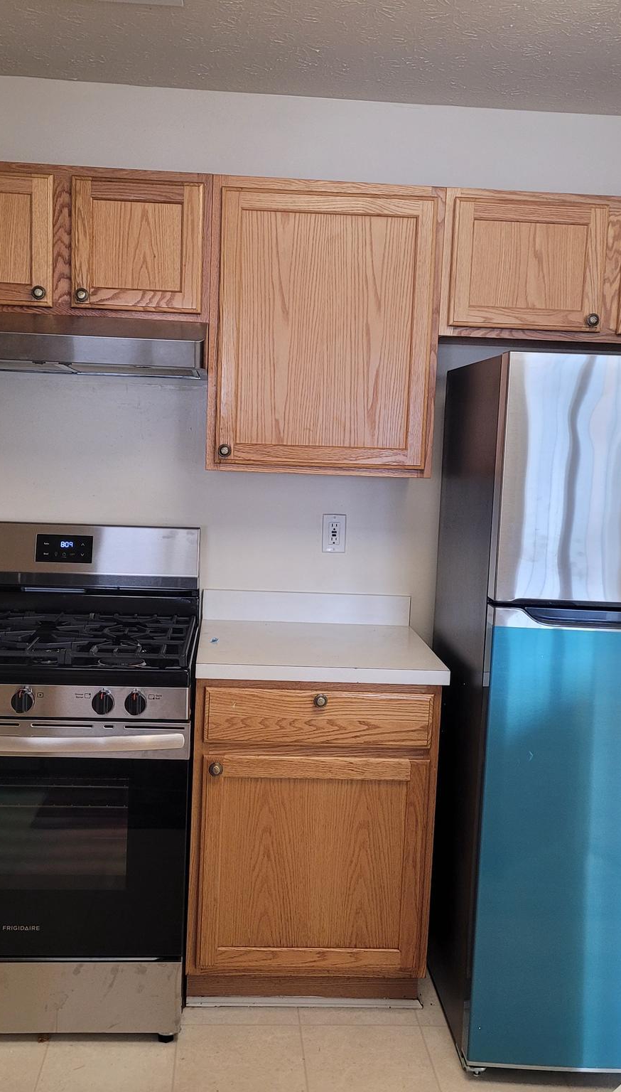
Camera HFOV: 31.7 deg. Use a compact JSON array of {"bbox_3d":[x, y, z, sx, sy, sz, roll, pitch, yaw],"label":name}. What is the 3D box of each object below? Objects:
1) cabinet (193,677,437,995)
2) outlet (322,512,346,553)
[{"bbox_3d":[-0.015,0.725,2.998,0.601,0.861,0.630,2,6,-4],"label":"cabinet"},{"bbox_3d":[0.071,-0.035,3.236,0.070,0.114,0.010,2,6,-4],"label":"outlet"}]

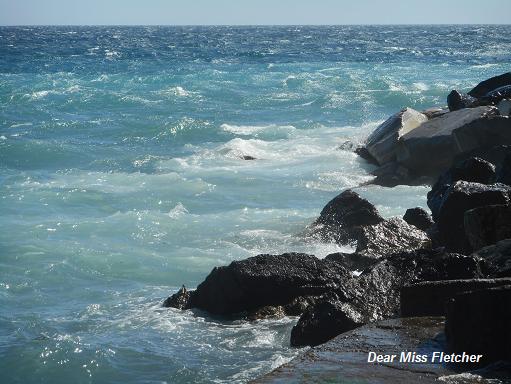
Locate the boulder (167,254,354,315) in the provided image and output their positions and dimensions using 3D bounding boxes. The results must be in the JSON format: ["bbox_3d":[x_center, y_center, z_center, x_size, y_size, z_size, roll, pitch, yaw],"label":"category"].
[{"bbox_3d":[0.048,1.490,36.400,2.963,1.000,1.700,0,4,0],"label":"boulder"}]

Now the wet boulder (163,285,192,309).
[{"bbox_3d":[-1.269,1.678,36.300,0.450,0.420,0.450,0,4,0],"label":"wet boulder"}]

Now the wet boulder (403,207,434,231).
[{"bbox_3d":[3.563,0.579,49.400,0.699,0.570,0.650,0,4,0],"label":"wet boulder"}]

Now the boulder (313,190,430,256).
[{"bbox_3d":[2.079,0.564,40.500,2.050,1.100,1.700,0,4,0],"label":"boulder"}]

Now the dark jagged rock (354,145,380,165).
[{"bbox_3d":[3.610,-1.219,73.500,0.780,0.680,0.750,0,4,0],"label":"dark jagged rock"}]

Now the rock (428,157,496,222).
[{"bbox_3d":[4.676,-0.079,51.300,1.589,1.400,1.400,0,4,0],"label":"rock"}]

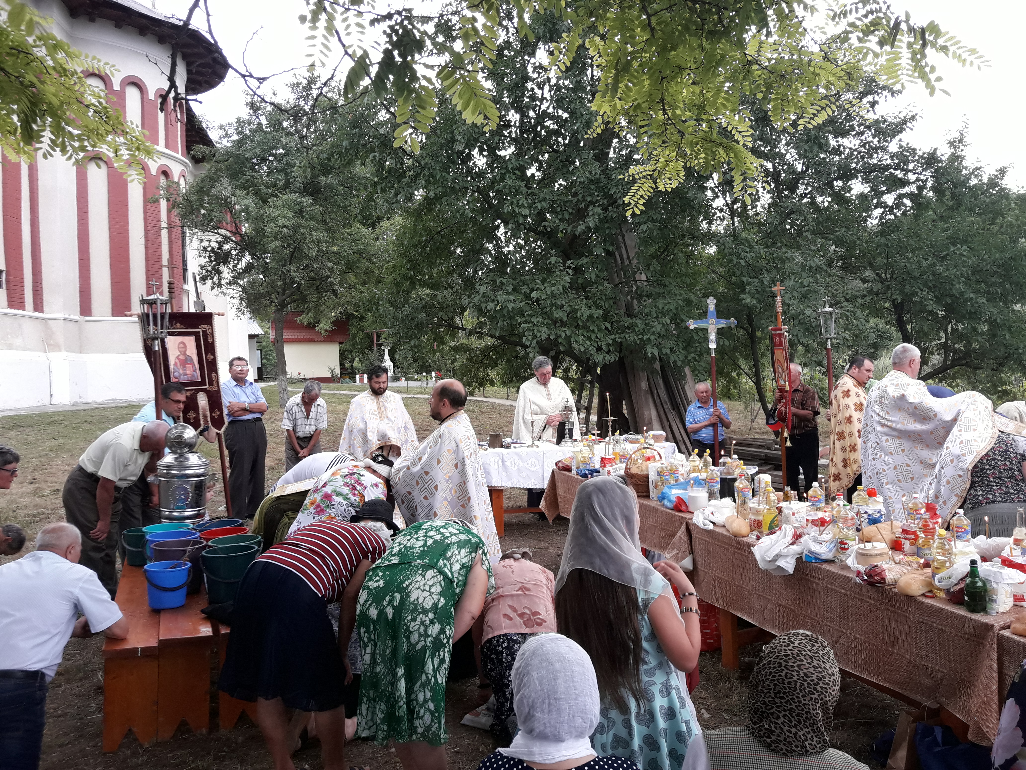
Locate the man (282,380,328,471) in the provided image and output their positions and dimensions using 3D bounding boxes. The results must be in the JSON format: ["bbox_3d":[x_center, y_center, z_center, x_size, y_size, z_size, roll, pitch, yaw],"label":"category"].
[{"bbox_3d":[-2.372,0.708,9.526,0.500,1.500,0.380,0,2,-6],"label":"man"}]

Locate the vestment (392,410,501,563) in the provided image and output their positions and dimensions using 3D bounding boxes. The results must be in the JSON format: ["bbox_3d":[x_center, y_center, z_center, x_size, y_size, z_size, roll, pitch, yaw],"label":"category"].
[{"bbox_3d":[-0.425,0.760,5.300,0.660,1.200,0.620,0,2,12],"label":"vestment"}]

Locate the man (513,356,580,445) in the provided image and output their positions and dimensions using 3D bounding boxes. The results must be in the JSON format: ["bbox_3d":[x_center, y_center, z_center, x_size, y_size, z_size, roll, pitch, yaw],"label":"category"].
[{"bbox_3d":[0.341,0.566,8.980,0.740,1.730,0.480,0,2,-9],"label":"man"}]

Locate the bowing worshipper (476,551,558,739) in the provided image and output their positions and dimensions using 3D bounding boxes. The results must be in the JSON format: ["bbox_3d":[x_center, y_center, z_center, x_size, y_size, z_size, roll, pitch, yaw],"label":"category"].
[{"bbox_3d":[0.030,1.230,4.165,0.460,0.720,0.900,0,2,2],"label":"bowing worshipper"}]

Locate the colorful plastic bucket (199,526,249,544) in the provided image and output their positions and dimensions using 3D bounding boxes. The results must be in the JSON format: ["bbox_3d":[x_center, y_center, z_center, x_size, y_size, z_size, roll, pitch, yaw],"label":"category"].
[{"bbox_3d":[-1.712,1.005,4.930,0.275,0.255,0.275,-1,2,0],"label":"colorful plastic bucket"}]

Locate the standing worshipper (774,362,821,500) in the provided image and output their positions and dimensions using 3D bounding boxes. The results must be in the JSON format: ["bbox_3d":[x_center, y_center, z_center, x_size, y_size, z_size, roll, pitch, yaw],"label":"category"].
[{"bbox_3d":[2.686,0.613,7.800,0.400,1.680,0.470,-1,1,-30],"label":"standing worshipper"}]

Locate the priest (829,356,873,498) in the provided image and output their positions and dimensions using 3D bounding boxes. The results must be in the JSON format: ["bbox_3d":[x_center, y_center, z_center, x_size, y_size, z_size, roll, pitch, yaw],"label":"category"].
[{"bbox_3d":[2.822,0.602,6.900,0.500,1.710,0.580,0,1,21],"label":"priest"}]

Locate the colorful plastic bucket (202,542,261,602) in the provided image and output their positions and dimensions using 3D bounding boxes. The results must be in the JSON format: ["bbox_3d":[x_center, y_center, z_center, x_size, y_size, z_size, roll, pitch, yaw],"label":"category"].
[{"bbox_3d":[-1.488,0.999,4.370,0.290,0.265,0.285,-1,2,-19],"label":"colorful plastic bucket"}]

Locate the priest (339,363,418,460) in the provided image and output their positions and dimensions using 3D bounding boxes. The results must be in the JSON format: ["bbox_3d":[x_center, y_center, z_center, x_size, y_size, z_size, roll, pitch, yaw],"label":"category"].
[{"bbox_3d":[-1.189,0.653,7.350,0.700,1.700,0.500,-1,2,-14],"label":"priest"}]

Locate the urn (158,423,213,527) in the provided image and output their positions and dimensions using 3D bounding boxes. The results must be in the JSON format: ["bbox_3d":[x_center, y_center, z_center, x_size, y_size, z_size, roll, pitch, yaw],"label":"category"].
[{"bbox_3d":[-2.138,0.549,5.400,0.360,0.630,0.350,-1,1,-21],"label":"urn"}]

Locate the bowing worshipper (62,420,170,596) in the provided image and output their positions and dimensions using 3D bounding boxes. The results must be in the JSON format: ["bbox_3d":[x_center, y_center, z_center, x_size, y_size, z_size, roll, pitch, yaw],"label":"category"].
[{"bbox_3d":[-2.800,0.920,5.930,0.760,1.320,0.520,-1,2,-15],"label":"bowing worshipper"}]

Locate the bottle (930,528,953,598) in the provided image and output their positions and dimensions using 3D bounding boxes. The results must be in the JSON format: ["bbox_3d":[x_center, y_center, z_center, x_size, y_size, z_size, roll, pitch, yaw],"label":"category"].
[{"bbox_3d":[1.738,0.720,3.360,0.083,0.275,0.083,0,2,0],"label":"bottle"}]

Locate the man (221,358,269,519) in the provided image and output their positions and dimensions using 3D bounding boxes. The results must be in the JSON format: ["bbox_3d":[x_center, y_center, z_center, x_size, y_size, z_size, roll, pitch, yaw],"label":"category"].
[{"bbox_3d":[-2.915,0.560,9.050,0.530,1.750,0.360,-1,2,-25],"label":"man"}]

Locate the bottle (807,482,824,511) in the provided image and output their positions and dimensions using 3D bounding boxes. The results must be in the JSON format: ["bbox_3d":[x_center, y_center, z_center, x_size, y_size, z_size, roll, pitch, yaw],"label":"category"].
[{"bbox_3d":[1.606,0.654,4.380,0.081,0.275,0.081,0,2,18],"label":"bottle"}]

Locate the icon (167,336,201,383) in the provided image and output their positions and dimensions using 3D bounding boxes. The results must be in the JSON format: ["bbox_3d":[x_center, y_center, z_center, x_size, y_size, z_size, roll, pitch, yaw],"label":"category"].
[{"bbox_3d":[-2.696,-0.213,6.800,0.260,0.370,0.020,0,-12,-24],"label":"icon"}]

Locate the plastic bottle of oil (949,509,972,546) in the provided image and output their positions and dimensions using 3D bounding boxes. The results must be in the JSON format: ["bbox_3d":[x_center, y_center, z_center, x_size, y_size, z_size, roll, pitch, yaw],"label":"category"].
[{"bbox_3d":[1.943,0.678,3.580,0.081,0.275,0.081,0,2,18],"label":"plastic bottle of oil"}]

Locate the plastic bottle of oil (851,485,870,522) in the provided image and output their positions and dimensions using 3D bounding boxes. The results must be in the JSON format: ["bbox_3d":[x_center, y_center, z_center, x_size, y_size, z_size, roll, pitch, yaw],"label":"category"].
[{"bbox_3d":[1.718,0.628,4.100,0.080,0.270,0.080,0,2,23],"label":"plastic bottle of oil"}]

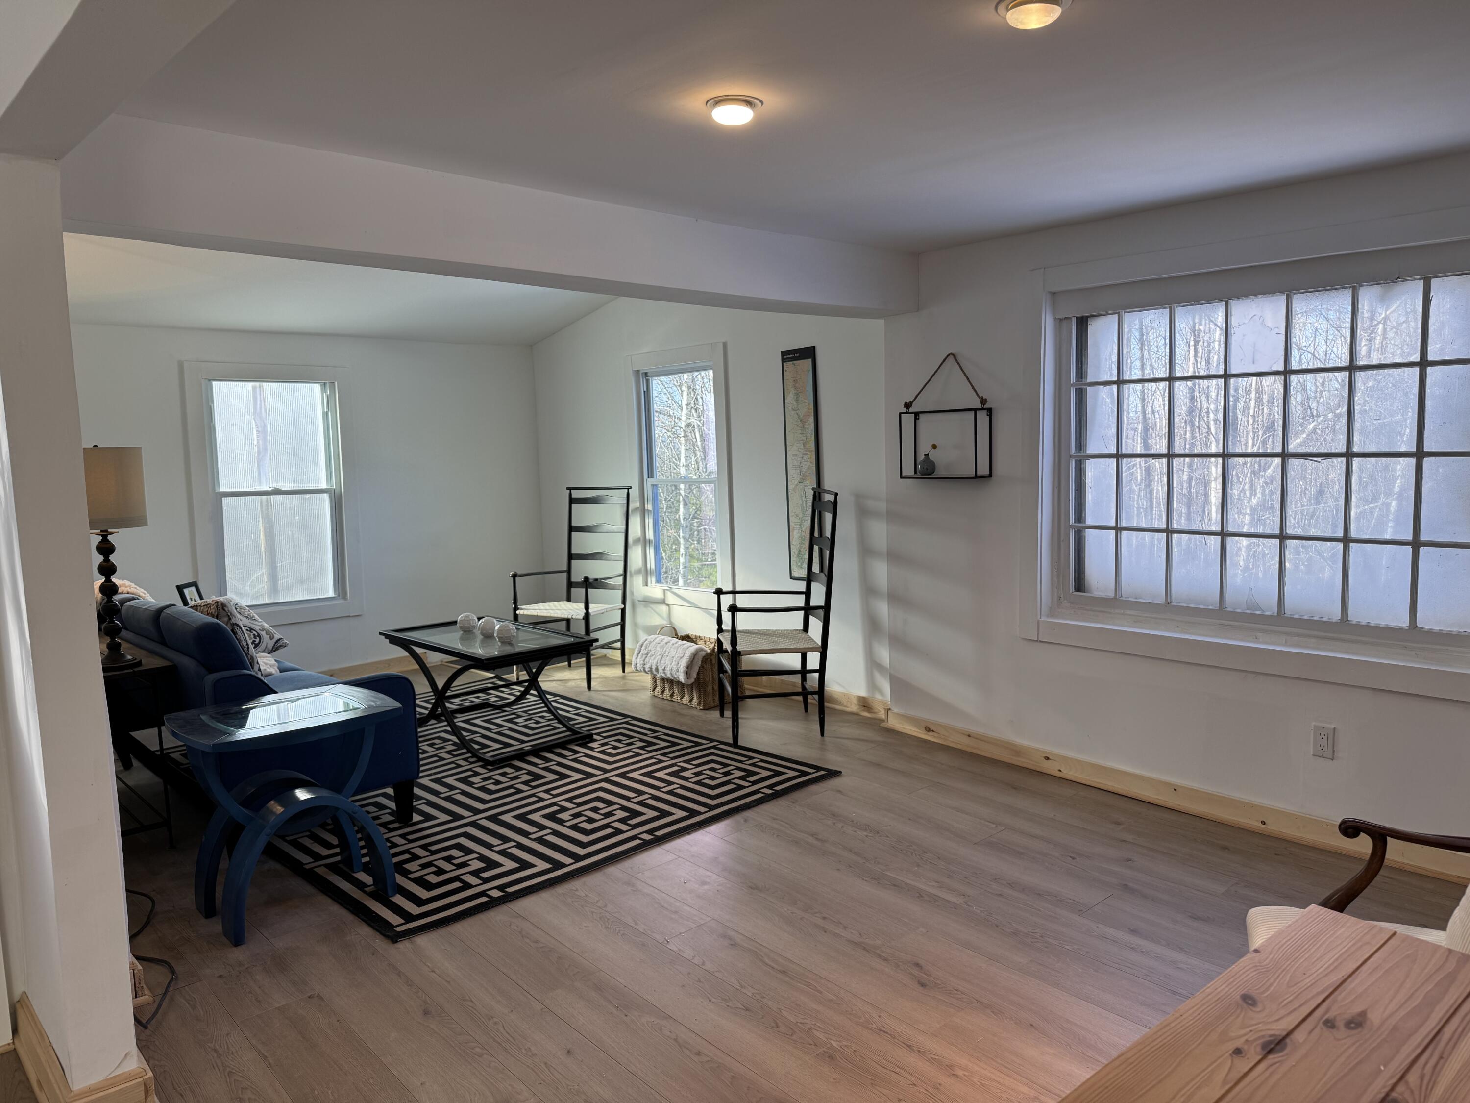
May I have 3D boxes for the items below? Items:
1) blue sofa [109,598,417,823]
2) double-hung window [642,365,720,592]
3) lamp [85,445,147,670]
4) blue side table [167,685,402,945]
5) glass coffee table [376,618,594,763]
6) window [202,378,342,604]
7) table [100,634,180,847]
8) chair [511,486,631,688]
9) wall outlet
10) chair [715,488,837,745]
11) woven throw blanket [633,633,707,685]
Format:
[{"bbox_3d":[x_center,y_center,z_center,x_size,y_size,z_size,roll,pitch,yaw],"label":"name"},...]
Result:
[{"bbox_3d":[-2.133,0.586,4.330,0.735,0.846,2.002,-6,8,-41],"label":"blue sofa"},{"bbox_3d":[-0.321,-0.442,6.236,0.100,1.344,0.742,-6,8,-41],"label":"double-hung window"},{"bbox_3d":[-2.259,0.020,3.658,0.310,0.770,0.310,-6,8,-41],"label":"lamp"},{"bbox_3d":[-1.394,0.801,3.195,0.585,0.616,0.460,-6,8,-41],"label":"blue side table"},{"bbox_3d":[-1.245,0.666,5.167,0.623,0.476,1.092,-7,8,-43],"label":"glass coffee table"},{"bbox_3d":[-2.781,-0.346,6.197,0.770,1.365,0.100,-6,8,-41],"label":"window"},{"bbox_3d":[-2.452,0.721,3.938,0.340,0.672,1.064,-6,8,-41],"label":"table"},{"bbox_3d":[-0.990,0.197,6.308,0.575,1.166,0.565,2,7,29],"label":"chair"},{"bbox_3d":[1.991,0.642,3.448,0.008,0.114,0.070,-6,8,-39],"label":"wall outlet"},{"bbox_3d":[0.207,0.298,5.056,0.565,1.166,0.575,-2,6,-11],"label":"chair"},{"bbox_3d":[-0.351,0.589,5.659,0.200,0.210,0.550,-6,8,-41],"label":"woven throw blanket"}]

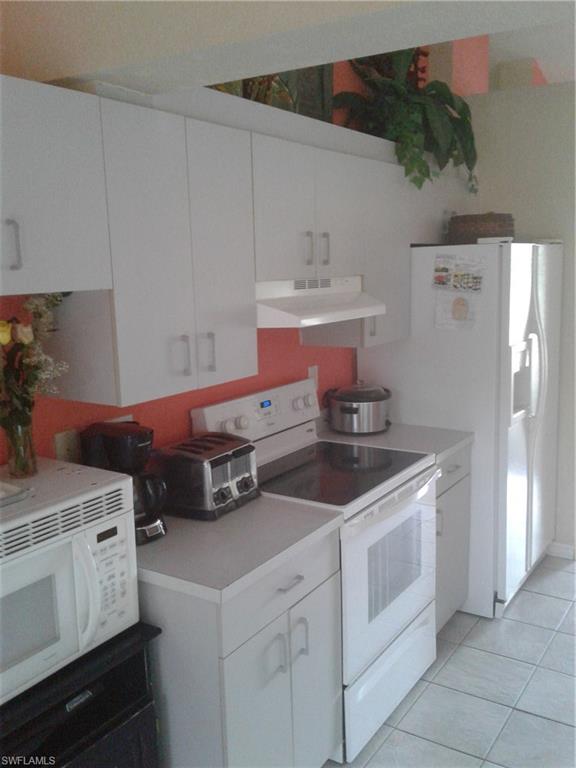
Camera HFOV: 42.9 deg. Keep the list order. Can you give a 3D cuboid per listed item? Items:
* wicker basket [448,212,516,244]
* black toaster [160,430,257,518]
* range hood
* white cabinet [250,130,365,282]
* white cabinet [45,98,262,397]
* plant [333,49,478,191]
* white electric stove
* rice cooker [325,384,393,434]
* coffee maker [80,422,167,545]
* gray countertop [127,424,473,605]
[{"bbox_3d":[0.902,-0.730,3.458,0.310,0.135,0.310,5,11,32],"label":"wicker basket"},{"bbox_3d":[-0.275,0.296,2.414,0.265,0.195,0.275,4,11,27],"label":"black toaster"},{"bbox_3d":[0.032,-0.316,2.720,0.430,0.152,0.752,5,11,32],"label":"range hood"},{"bbox_3d":[-0.030,-0.623,2.698,0.305,0.463,0.762,5,11,32],"label":"white cabinet"},{"bbox_3d":[-0.400,-0.373,2.153,0.305,0.761,0.616,5,11,32],"label":"white cabinet"},{"bbox_3d":[0.569,-1.249,3.407,0.420,0.660,0.670,5,11,32],"label":"plant"},{"bbox_3d":[0.146,0.639,2.816,0.655,1.190,0.767,5,11,32],"label":"white electric stove"},{"bbox_3d":[0.339,0.107,3.386,0.285,0.220,0.260,2,10,18],"label":"rice cooker"},{"bbox_3d":[-0.479,0.287,2.139,0.230,0.312,0.167,5,11,32],"label":"coffee maker"},{"bbox_3d":[0.083,0.359,2.708,0.625,0.042,1.849,5,11,32],"label":"gray countertop"}]

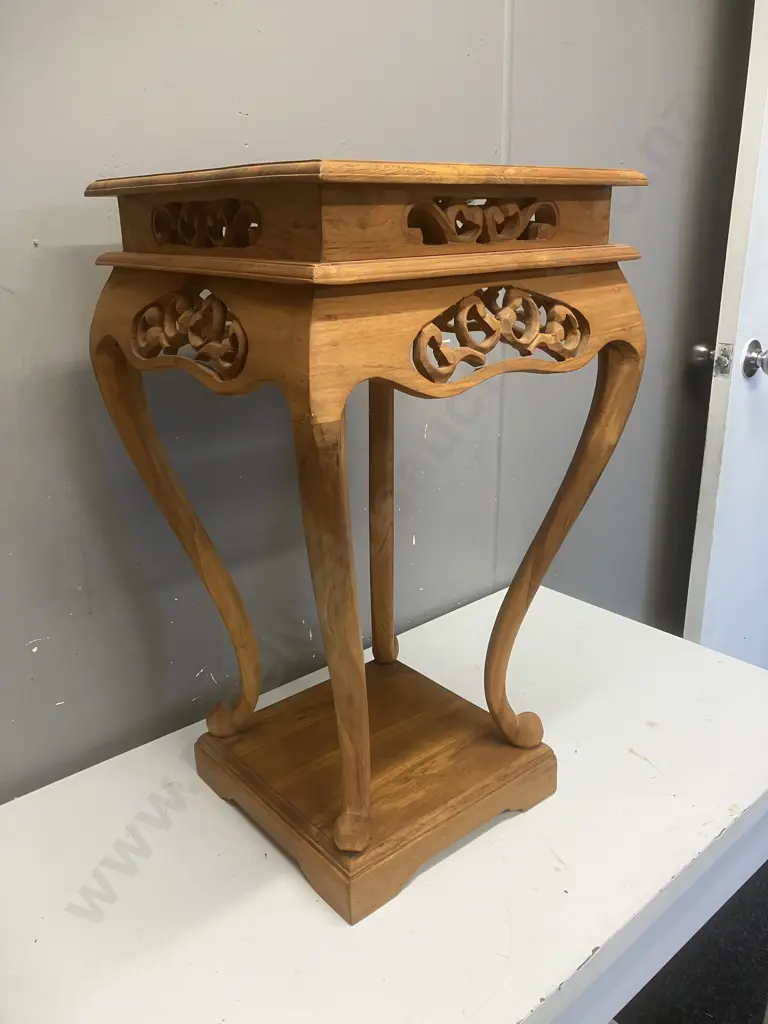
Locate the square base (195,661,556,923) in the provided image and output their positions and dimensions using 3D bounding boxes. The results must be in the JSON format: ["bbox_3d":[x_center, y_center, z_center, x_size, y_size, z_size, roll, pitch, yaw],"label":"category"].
[{"bbox_3d":[-0.012,0.278,0.925,0.285,0.058,0.287,-16,25,-37],"label":"square base"}]

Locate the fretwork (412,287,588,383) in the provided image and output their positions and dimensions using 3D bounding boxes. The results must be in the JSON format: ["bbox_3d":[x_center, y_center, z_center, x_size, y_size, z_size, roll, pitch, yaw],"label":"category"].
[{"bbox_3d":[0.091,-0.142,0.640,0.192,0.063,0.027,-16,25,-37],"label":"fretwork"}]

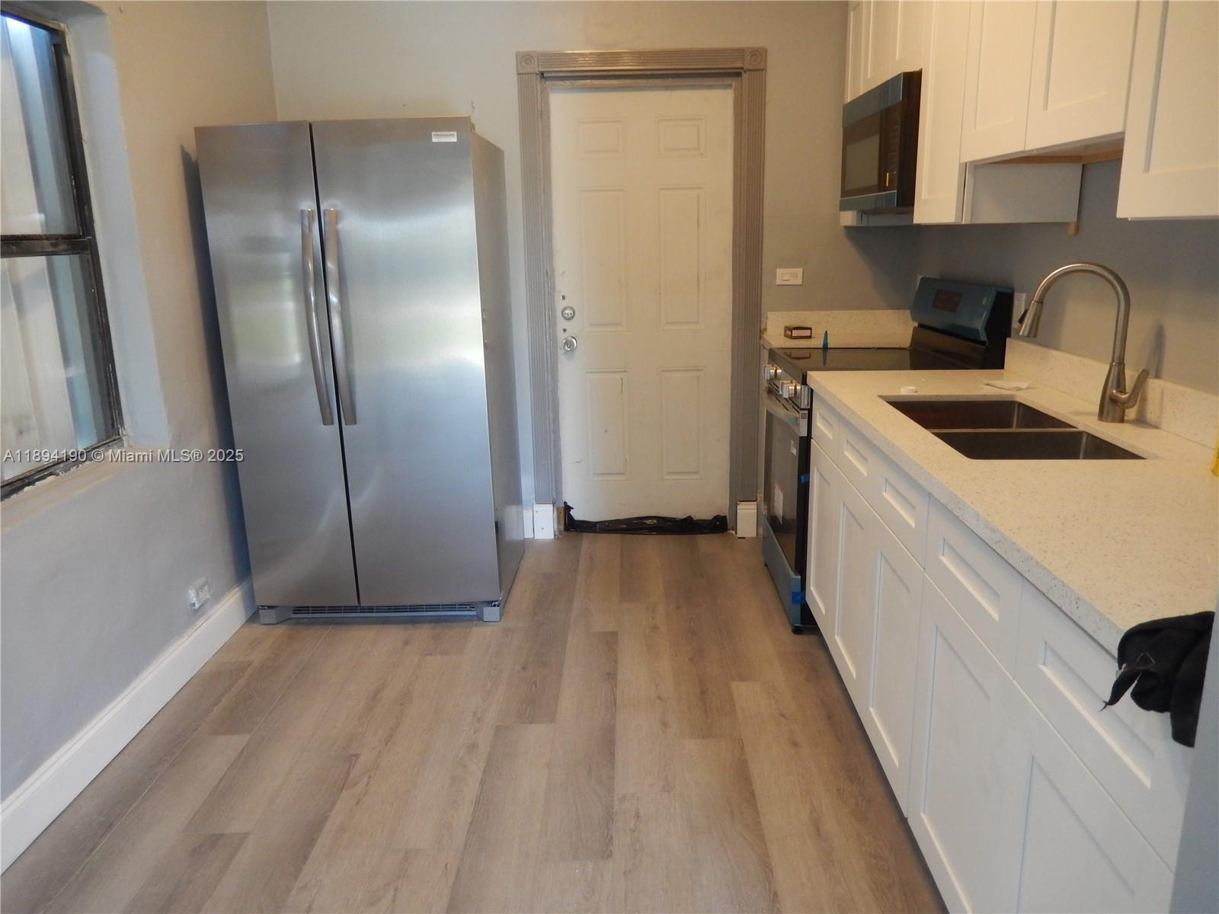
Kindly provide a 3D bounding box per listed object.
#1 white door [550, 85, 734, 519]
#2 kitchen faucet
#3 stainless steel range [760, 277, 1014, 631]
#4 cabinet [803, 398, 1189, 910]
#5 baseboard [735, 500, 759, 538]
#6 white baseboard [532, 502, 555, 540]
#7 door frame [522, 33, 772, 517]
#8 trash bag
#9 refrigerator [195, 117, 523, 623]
[{"bbox_3d":[0.153,-0.608,3.912,0.790,1.934,0.055,-1,15,2],"label":"white door"},{"bbox_3d":[1.109,-0.264,2.054,0.265,0.371,0.101,-1,15,2],"label":"kitchen faucet"},{"bbox_3d":[0.952,-0.052,3.303,0.690,1.183,0.760,-1,15,2],"label":"stainless steel range"},{"bbox_3d":[0.957,0.444,1.998,0.609,0.881,2.055,-1,15,2],"label":"cabinet"},{"bbox_3d":[0.634,0.286,4.043,0.098,0.168,0.030,-1,15,2],"label":"baseboard"},{"bbox_3d":[-0.303,0.299,4.069,0.094,0.168,0.030,-1,15,2],"label":"white baseboard"},{"bbox_3d":[0.151,-0.667,3.849,1.022,2.040,0.126,-1,15,2],"label":"door frame"},{"bbox_3d":[0.172,0.289,4.133,0.786,0.136,0.101,-1,15,2],"label":"trash bag"},{"bbox_3d":[-0.845,-0.315,3.349,0.878,1.742,0.836,-1,15,2],"label":"refrigerator"}]

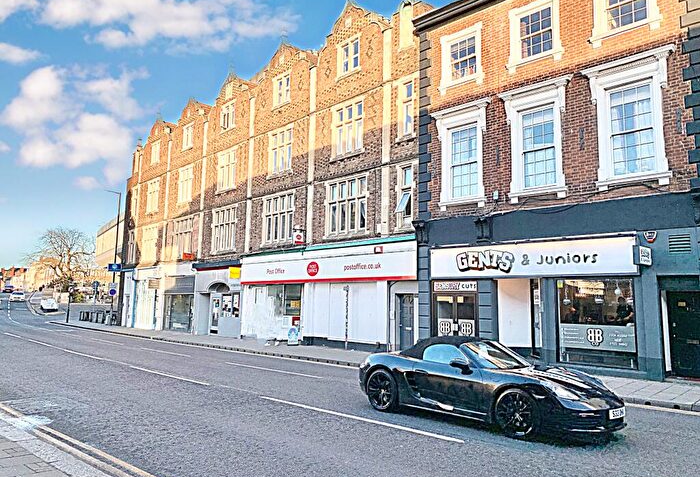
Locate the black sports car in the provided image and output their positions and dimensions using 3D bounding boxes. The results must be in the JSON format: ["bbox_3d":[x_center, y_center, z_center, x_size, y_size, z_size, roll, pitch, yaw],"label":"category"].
[{"bbox_3d":[2.045,2.305,8.770,1.840,1.280,4.380,9,-11,-44],"label":"black sports car"}]

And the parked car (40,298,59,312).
[{"bbox_3d":[-37.086,8.283,65.000,1.800,1.520,4.200,6,-9,-33],"label":"parked car"}]

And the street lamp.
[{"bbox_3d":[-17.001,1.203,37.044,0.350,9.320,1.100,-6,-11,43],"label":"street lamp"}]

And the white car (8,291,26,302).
[{"bbox_3d":[-46.135,8.108,73.000,1.800,1.460,4.300,6,-9,-32],"label":"white car"}]

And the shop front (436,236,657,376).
[{"bbox_3d":[5.423,1.994,16.098,6.900,3.810,0.700,-6,-11,43],"label":"shop front"}]

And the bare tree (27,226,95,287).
[{"bbox_3d":[-46.329,3.435,84.000,10.000,10.400,10.000,-6,-11,43],"label":"bare tree"}]

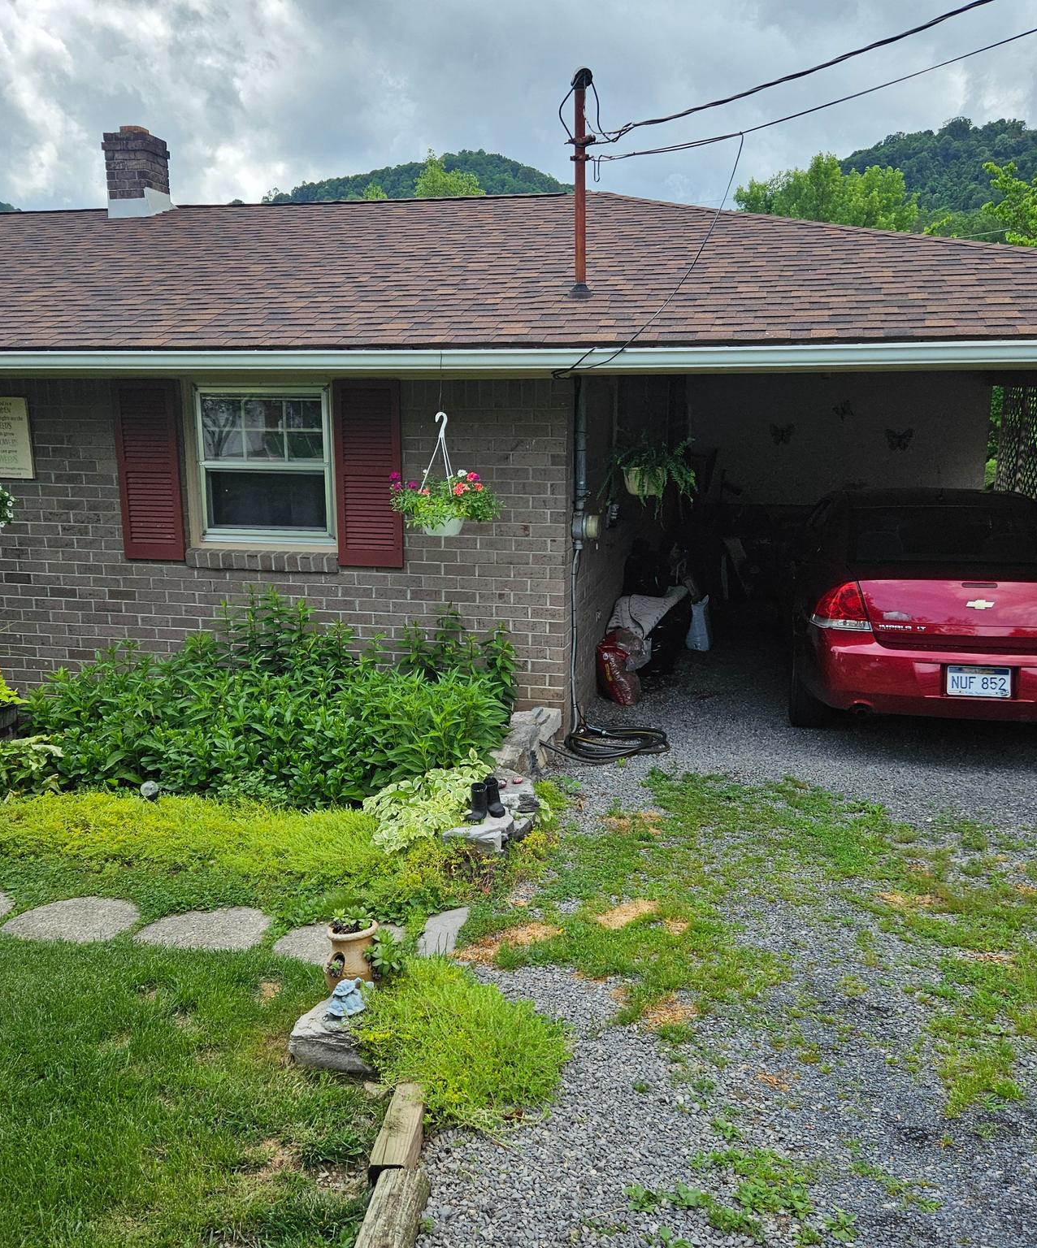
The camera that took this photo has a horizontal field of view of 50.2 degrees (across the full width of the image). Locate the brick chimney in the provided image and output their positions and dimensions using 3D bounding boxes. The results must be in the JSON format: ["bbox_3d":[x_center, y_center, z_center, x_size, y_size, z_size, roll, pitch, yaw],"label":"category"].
[{"bbox_3d":[-3.484,-4.121,10.138,0.440,0.806,0.440,3,12,12],"label":"brick chimney"}]

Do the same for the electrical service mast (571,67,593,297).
[{"bbox_3d":[0.353,-2.463,6.184,0.130,1.210,0.140,3,12,12],"label":"electrical service mast"}]

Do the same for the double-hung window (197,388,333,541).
[{"bbox_3d":[-1.529,-0.947,6.678,0.880,0.930,0.100,3,12,12],"label":"double-hung window"}]

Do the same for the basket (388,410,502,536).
[{"bbox_3d":[-0.381,-0.788,5.778,0.550,0.661,0.496,3,12,12],"label":"basket"}]

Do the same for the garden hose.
[{"bbox_3d":[0.498,0.679,6.484,0.720,0.100,0.520,3,12,12],"label":"garden hose"}]

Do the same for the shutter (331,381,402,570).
[{"bbox_3d":[-0.866,-0.873,6.479,0.410,1.090,0.040,3,12,12],"label":"shutter"}]

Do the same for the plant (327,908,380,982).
[{"bbox_3d":[-0.531,1.028,3.515,0.175,0.260,0.175,0,12,0],"label":"plant"}]

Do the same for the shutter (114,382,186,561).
[{"bbox_3d":[-2.252,-0.932,6.784,0.410,1.090,0.040,3,12,12],"label":"shutter"}]

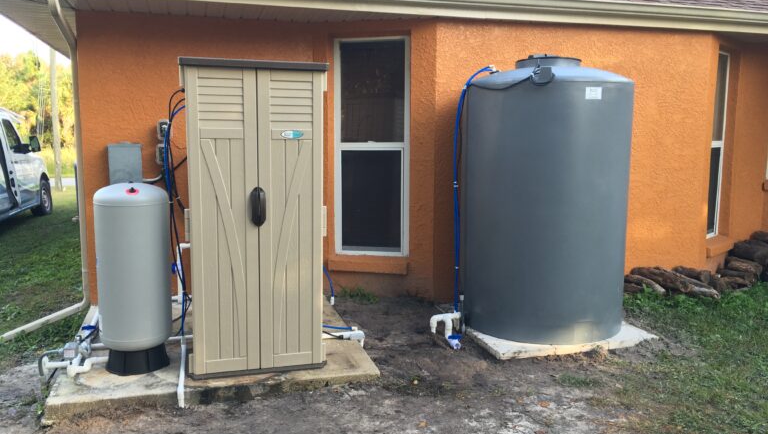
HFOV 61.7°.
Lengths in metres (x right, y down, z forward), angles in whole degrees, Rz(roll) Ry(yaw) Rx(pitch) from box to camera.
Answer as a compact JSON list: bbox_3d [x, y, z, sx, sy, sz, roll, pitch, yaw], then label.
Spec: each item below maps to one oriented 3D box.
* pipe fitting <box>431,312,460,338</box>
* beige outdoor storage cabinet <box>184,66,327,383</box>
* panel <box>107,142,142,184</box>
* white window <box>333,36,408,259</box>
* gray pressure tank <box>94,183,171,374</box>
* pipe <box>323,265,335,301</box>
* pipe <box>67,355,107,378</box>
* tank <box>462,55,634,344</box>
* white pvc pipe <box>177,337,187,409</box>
[{"bbox_3d":[0.465,0.820,4.861,0.215,0.200,0.120,-2,7,-16],"label":"pipe fitting"},{"bbox_3d":[-0.814,-0.009,4.029,0.820,1.820,0.650,-2,7,-16],"label":"beige outdoor storage cabinet"},{"bbox_3d":[-2.099,-0.386,5.231,0.270,0.420,0.110,-2,7,-16],"label":"panel"},{"bbox_3d":[-0.098,-0.600,5.598,0.660,1.870,0.090,2,7,14],"label":"white window"},{"bbox_3d":[-1.505,0.361,3.893,0.415,1.110,0.415,-2,7,-16],"label":"gray pressure tank"},{"bbox_3d":[-0.457,0.529,5.200,0.120,0.310,0.140,-2,7,-16],"label":"pipe"},{"bbox_3d":[-1.763,0.886,3.813,0.220,0.100,0.130,-2,7,-16],"label":"pipe"},{"bbox_3d":[1.243,-0.197,4.951,1.204,2.030,1.204,-2,7,-16],"label":"tank"},{"bbox_3d":[-1.256,0.939,4.000,0.045,0.140,0.900,-2,7,-16],"label":"white pvc pipe"}]

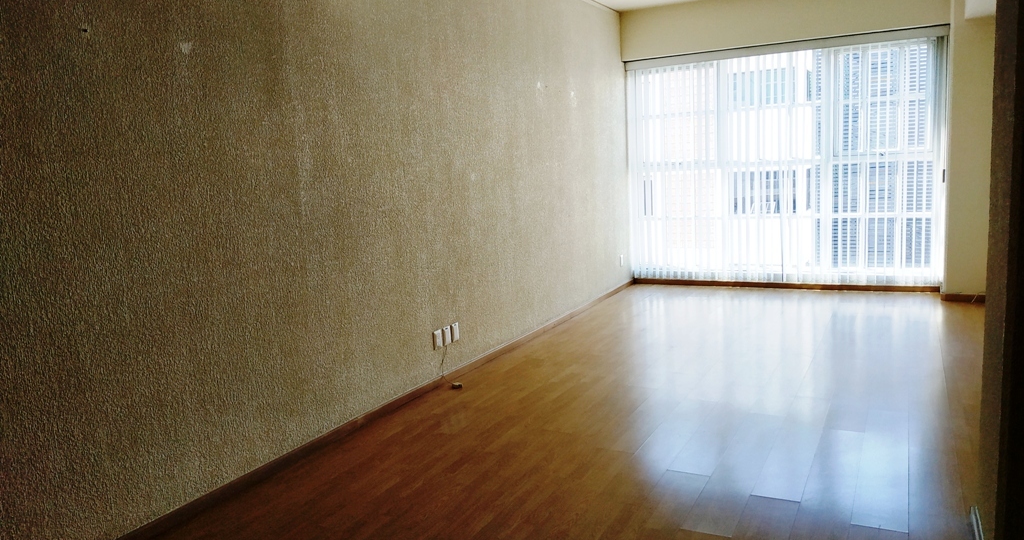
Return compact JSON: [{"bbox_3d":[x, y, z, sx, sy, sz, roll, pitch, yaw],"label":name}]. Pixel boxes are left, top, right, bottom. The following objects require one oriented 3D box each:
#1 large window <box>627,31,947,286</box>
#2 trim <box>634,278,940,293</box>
[{"bbox_3d":[2.622,-1.017,7.176,2.960,2.325,0.100,1,10,29],"label":"large window"},{"bbox_3d":[2.709,0.161,7.375,2.977,0.062,0.016,1,10,29],"label":"trim"}]

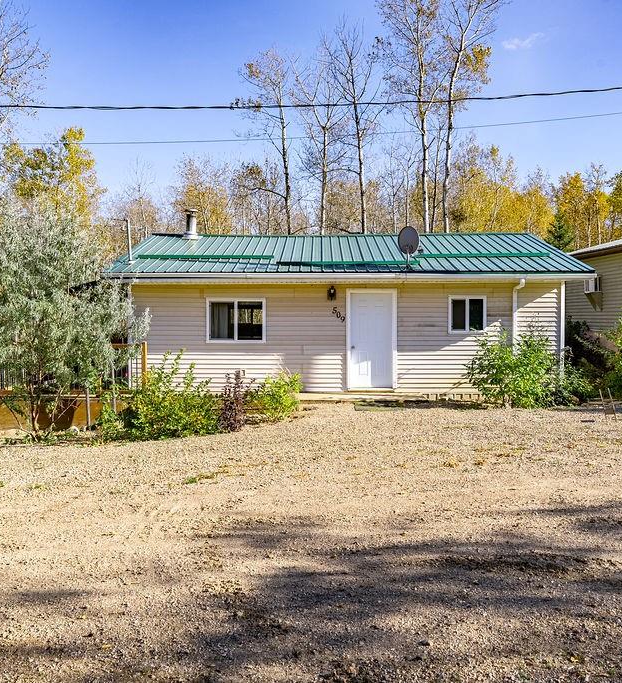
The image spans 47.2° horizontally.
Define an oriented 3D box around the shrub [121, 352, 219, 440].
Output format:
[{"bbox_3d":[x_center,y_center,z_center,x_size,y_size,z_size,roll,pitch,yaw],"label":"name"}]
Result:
[{"bbox_3d":[-2.469,0.930,12.500,1.722,1.474,1.500,0,0,0],"label":"shrub"}]

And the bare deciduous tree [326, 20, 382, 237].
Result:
[{"bbox_3d":[1.713,-5.658,28.000,2.283,14.117,2.283,0,0,0],"label":"bare deciduous tree"}]

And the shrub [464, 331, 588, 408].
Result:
[{"bbox_3d":[4.253,0.529,14.100,2.458,1.494,1.600,0,0,0],"label":"shrub"}]

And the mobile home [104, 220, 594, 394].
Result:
[{"bbox_3d":[0.830,-0.880,19.100,10.100,4.150,8.700,0,0,0],"label":"mobile home"}]

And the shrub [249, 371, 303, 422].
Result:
[{"bbox_3d":[-0.640,1.002,13.200,1.002,0.927,0.950,0,0,0],"label":"shrub"}]

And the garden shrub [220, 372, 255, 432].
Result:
[{"bbox_3d":[-1.320,1.048,12.600,0.602,1.069,0.650,0,0,0],"label":"garden shrub"}]

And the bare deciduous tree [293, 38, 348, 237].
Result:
[{"bbox_3d":[0.377,-5.268,28.200,2.141,13.335,2.141,0,0,0],"label":"bare deciduous tree"}]

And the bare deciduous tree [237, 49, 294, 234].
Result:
[{"bbox_3d":[-1.779,-5.027,27.800,2.189,12.853,2.189,0,0,0],"label":"bare deciduous tree"}]

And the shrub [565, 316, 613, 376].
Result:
[{"bbox_3d":[6.500,0.300,17.000,1.300,1.700,1.250,0,0,0],"label":"shrub"}]

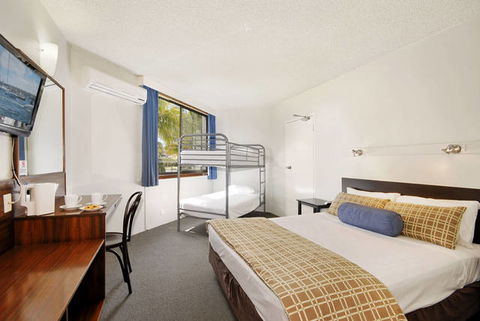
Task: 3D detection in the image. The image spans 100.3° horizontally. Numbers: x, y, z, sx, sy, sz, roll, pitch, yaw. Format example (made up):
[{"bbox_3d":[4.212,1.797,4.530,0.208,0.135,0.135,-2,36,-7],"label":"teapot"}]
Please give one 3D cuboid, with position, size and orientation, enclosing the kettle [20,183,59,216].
[{"bbox_3d":[-1.577,0.303,1.577,0.145,0.235,0.205,0,-1,30],"label":"kettle"}]

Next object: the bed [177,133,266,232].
[{"bbox_3d":[-0.201,0.404,4.079,0.996,1.620,1.996,0,-1,23],"label":"bed"}]

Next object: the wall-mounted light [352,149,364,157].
[{"bbox_3d":[1.608,-0.107,2.727,0.130,0.090,0.100,1,-1,-24],"label":"wall-mounted light"}]

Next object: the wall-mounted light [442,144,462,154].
[{"bbox_3d":[1.987,-0.107,1.874,0.130,0.090,0.100,1,-1,-24],"label":"wall-mounted light"}]

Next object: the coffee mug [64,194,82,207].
[{"bbox_3d":[-1.464,0.352,1.760,0.112,0.085,0.092,1,-1,-40],"label":"coffee mug"}]

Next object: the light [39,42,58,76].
[{"bbox_3d":[-1.730,-0.913,1.839,0.095,0.250,0.190,1,-1,-24],"label":"light"}]

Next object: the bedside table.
[{"bbox_3d":[1.232,0.949,3.285,0.370,0.543,0.480,1,-1,-24],"label":"bedside table"}]

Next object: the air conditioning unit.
[{"bbox_3d":[-1.703,-0.985,2.782,0.200,0.265,0.800,0,-1,23],"label":"air conditioning unit"}]

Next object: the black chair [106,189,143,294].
[{"bbox_3d":[-1.209,0.741,1.878,0.500,0.875,0.420,1,-1,-24],"label":"black chair"}]

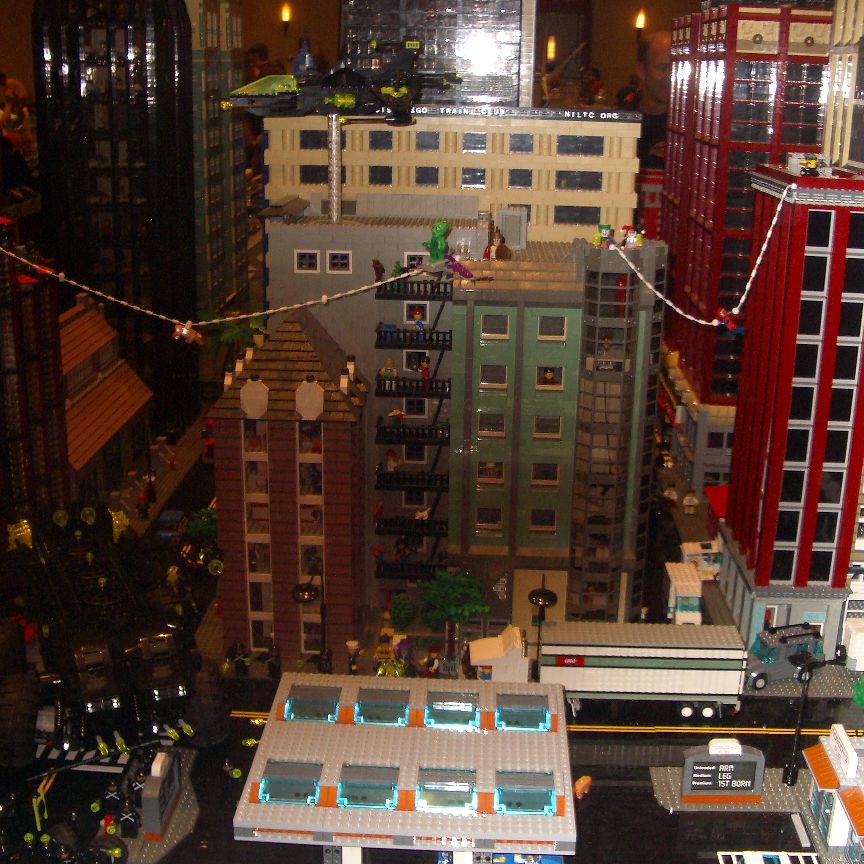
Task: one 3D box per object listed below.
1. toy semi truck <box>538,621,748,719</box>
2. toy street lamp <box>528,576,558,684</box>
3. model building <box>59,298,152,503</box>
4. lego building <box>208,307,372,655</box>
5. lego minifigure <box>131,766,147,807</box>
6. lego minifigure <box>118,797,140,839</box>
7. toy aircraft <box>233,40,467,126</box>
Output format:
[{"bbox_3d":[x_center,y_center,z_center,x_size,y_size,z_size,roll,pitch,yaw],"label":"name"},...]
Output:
[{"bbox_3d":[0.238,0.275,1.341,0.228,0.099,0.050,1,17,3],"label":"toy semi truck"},{"bbox_3d":[0.132,0.238,1.369,0.033,0.141,0.045,1,17,3],"label":"toy street lamp"},{"bbox_3d":[-0.647,-0.042,1.981,0.230,0.300,0.420,1,17,3],"label":"model building"},{"bbox_3d":[-0.171,0.057,1.454,0.177,0.420,0.176,1,17,3],"label":"lego building"},{"bbox_3d":[-0.296,0.359,1.179,0.024,0.041,0.016,0,17,-3],"label":"lego minifigure"},{"bbox_3d":[-0.294,0.373,1.133,0.024,0.041,0.016,0,17,-3],"label":"lego minifigure"},{"bbox_3d":[-0.103,-0.412,1.372,0.250,0.095,0.170,-5,18,-16],"label":"toy aircraft"}]

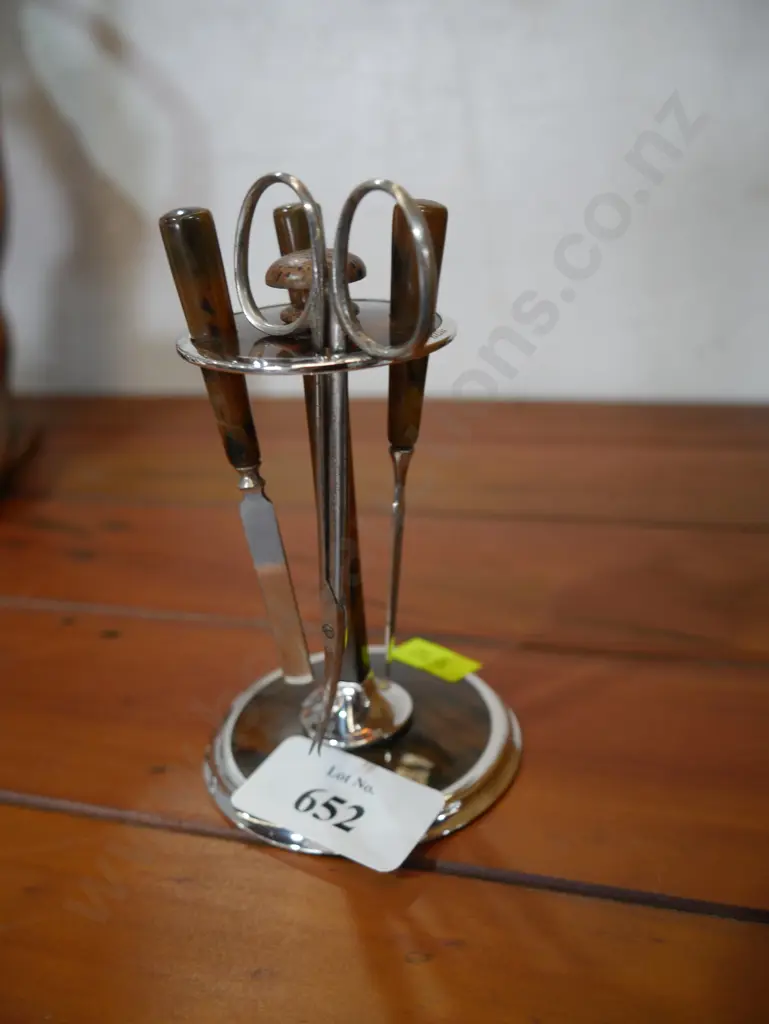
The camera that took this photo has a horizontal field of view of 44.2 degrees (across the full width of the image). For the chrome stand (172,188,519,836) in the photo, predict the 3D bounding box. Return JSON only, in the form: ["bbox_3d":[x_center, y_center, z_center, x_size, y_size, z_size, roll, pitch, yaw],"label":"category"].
[{"bbox_3d":[-0.009,-0.004,0.184,0.069,0.119,0.069,-6,24,-3],"label":"chrome stand"}]

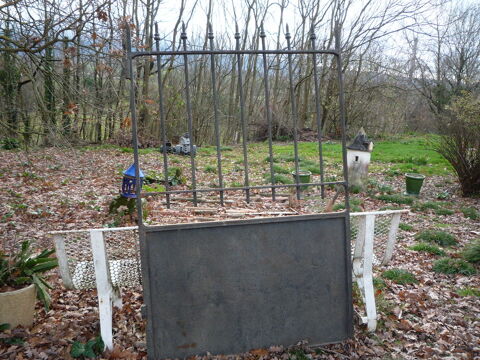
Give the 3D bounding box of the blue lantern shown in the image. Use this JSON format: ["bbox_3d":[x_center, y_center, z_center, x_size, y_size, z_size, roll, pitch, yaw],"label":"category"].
[{"bbox_3d":[-1.228,0.008,4.750,0.250,0.385,0.250,6,10,0],"label":"blue lantern"}]

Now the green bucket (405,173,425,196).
[{"bbox_3d":[2.430,0.061,5.800,0.285,0.275,0.285,4,10,0],"label":"green bucket"}]

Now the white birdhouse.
[{"bbox_3d":[1.745,-0.289,6.100,0.380,0.900,0.380,6,11,10],"label":"white birdhouse"}]

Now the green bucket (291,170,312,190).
[{"bbox_3d":[0.887,0.007,5.950,0.295,0.270,0.295,0,11,0],"label":"green bucket"}]

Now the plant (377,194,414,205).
[{"bbox_3d":[2.037,0.259,5.450,0.490,0.090,0.300,0,11,0],"label":"plant"}]

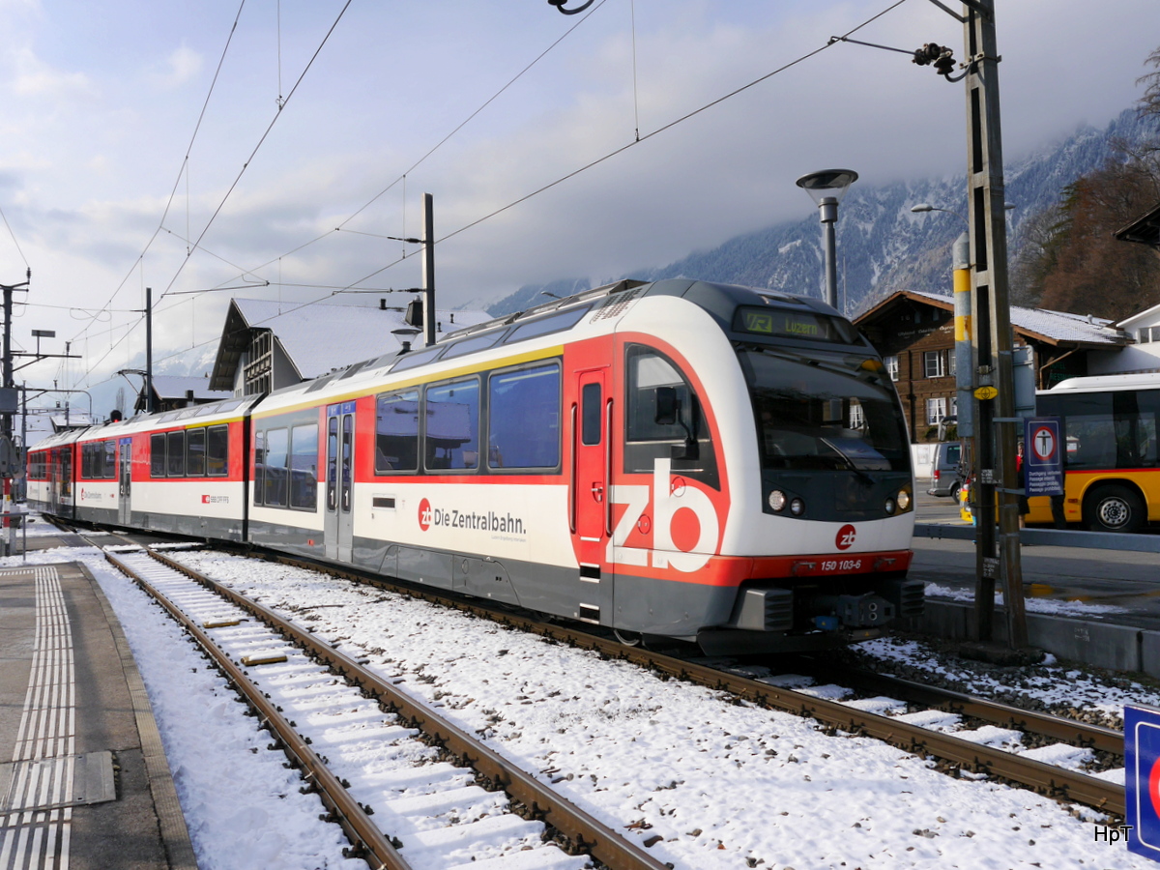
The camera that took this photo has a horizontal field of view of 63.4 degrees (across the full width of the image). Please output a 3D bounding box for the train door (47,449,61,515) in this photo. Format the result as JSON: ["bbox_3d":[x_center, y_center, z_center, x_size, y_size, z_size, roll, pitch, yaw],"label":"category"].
[{"bbox_3d":[-22.495,2.009,40.224,0.100,2.750,1.400,1,-3,-37],"label":"train door"}]

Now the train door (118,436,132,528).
[{"bbox_3d":[-14.600,1.497,30.226,0.100,2.750,1.400,1,-3,-41],"label":"train door"}]

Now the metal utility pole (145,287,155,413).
[{"bbox_3d":[-17.905,-1.173,39.016,0.220,9.820,0.220,1,-3,-40],"label":"metal utility pole"}]

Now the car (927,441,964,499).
[{"bbox_3d":[13.429,1.173,29.259,4.900,1.970,1.920,-1,-2,15],"label":"car"}]

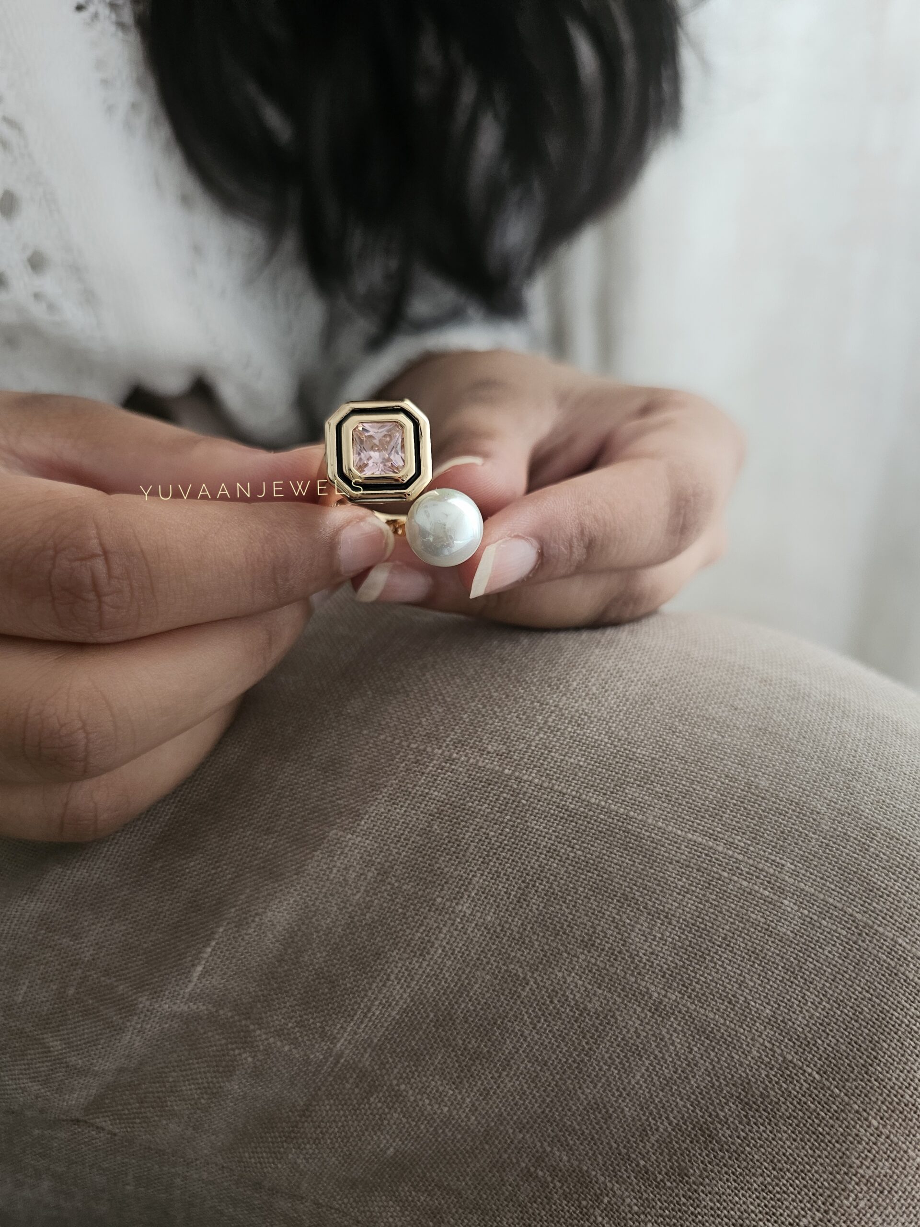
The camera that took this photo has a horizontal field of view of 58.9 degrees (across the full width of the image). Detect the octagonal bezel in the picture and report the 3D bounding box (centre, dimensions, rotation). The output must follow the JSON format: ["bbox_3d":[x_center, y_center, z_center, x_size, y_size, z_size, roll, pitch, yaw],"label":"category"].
[{"bbox_3d":[-0.013,-0.025,0.128,0.016,0.016,0.005,-3,-3,-7],"label":"octagonal bezel"}]

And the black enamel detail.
[{"bbox_3d":[-0.013,-0.025,0.126,0.013,0.013,0.002,-3,-3,-7],"label":"black enamel detail"}]

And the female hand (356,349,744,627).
[{"bbox_3d":[0.020,-0.033,0.178,0.076,0.050,0.108,0,24,0],"label":"female hand"}]

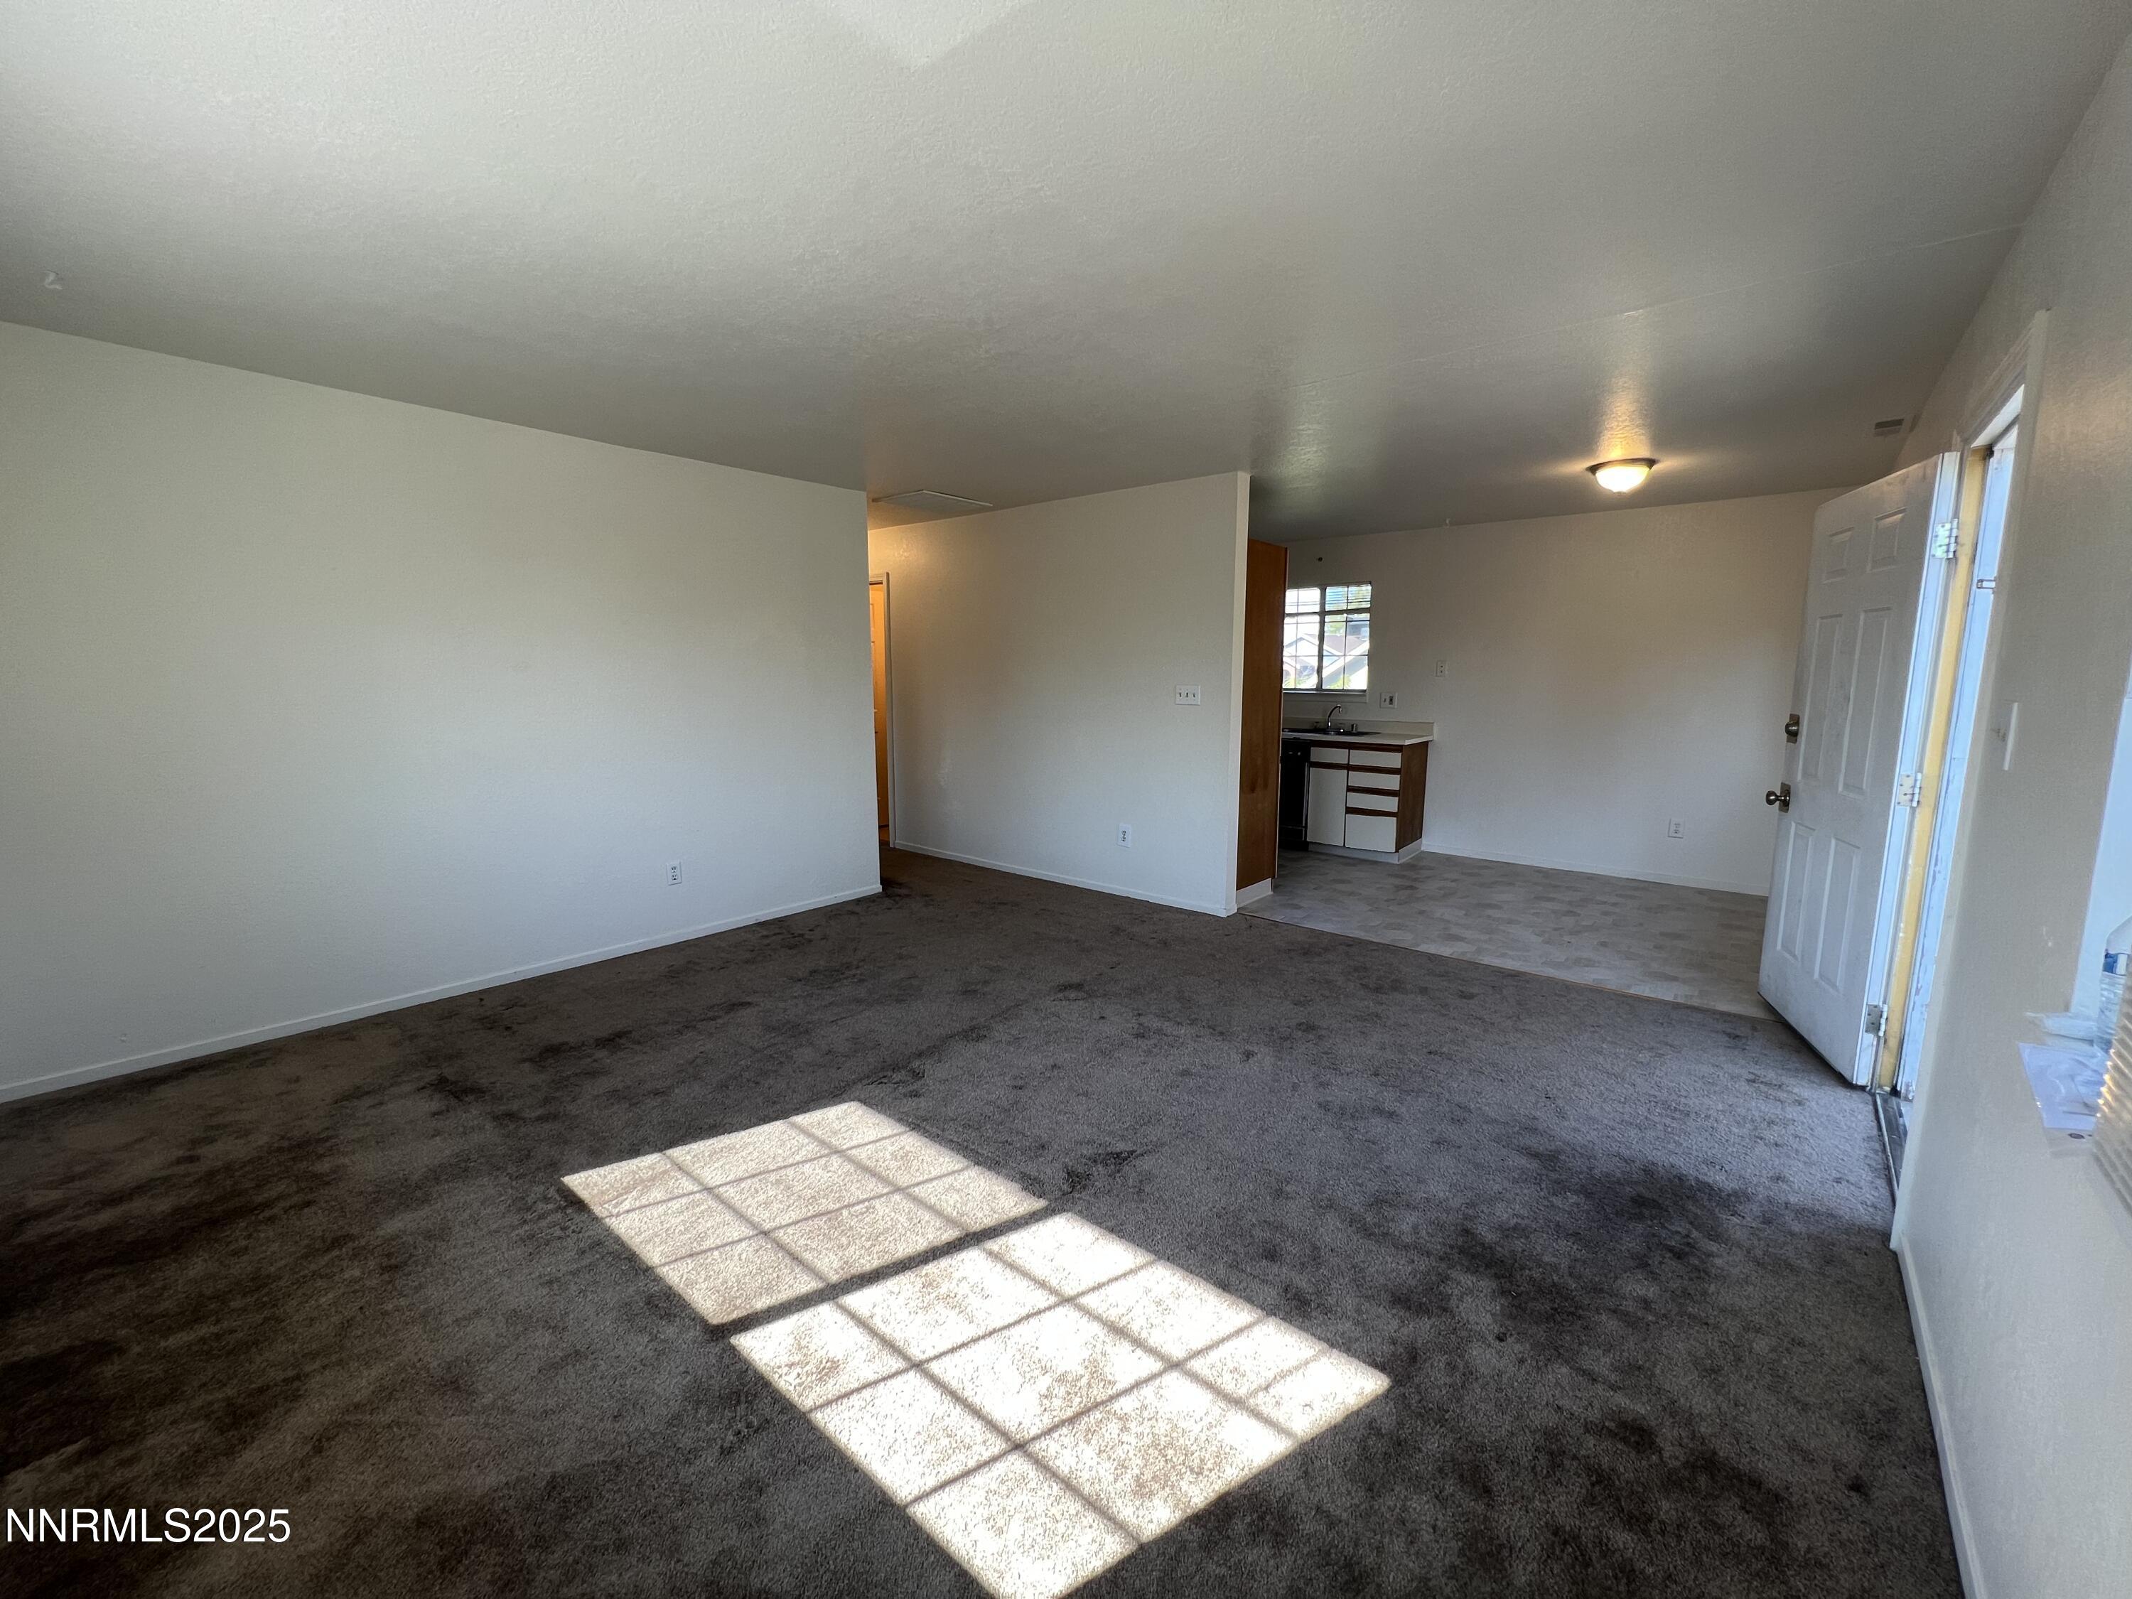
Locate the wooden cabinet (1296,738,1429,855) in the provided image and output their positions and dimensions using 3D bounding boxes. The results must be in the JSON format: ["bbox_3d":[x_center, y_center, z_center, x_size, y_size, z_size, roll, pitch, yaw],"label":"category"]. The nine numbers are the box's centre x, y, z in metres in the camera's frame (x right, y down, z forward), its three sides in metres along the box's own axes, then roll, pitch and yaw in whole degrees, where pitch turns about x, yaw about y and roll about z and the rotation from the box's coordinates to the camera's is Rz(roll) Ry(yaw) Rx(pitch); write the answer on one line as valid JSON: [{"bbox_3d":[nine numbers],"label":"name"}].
[{"bbox_3d":[2.401,-0.021,6.384,0.725,0.870,0.564,7,11,41],"label":"wooden cabinet"}]

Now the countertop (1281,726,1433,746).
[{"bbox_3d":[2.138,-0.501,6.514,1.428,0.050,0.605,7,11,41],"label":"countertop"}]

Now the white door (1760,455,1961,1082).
[{"bbox_3d":[2.868,-0.107,2.946,0.045,2.020,0.885,4,9,24],"label":"white door"}]

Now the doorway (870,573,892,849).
[{"bbox_3d":[-1.714,-0.704,6.805,0.760,2.110,0.120,7,11,41],"label":"doorway"}]

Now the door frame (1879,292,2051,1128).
[{"bbox_3d":[2.388,-0.008,2.129,0.150,2.100,1.080,7,11,41],"label":"door frame"}]

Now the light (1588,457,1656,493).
[{"bbox_3d":[2.892,-1.690,4.177,0.305,0.115,0.305,7,11,41],"label":"light"}]

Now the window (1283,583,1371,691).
[{"bbox_3d":[2.195,-1.349,6.784,0.782,0.864,0.080,7,11,41],"label":"window"}]

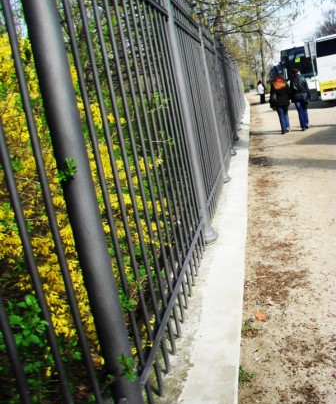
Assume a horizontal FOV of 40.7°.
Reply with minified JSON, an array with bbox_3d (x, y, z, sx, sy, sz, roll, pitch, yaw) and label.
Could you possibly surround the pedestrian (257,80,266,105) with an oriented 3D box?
[{"bbox_3d":[6.799,-7.949,32.764,0.420,1.630,0.500,-22,17,-40],"label":"pedestrian"}]

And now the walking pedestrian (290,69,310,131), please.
[{"bbox_3d":[3.908,-3.018,13.306,0.550,1.740,0.450,-9,13,12],"label":"walking pedestrian"}]

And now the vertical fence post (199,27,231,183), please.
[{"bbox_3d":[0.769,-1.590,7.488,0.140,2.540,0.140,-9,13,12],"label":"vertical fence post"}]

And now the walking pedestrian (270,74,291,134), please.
[{"bbox_3d":[3.313,-2.870,13.257,0.540,1.670,0.450,-9,13,12],"label":"walking pedestrian"}]

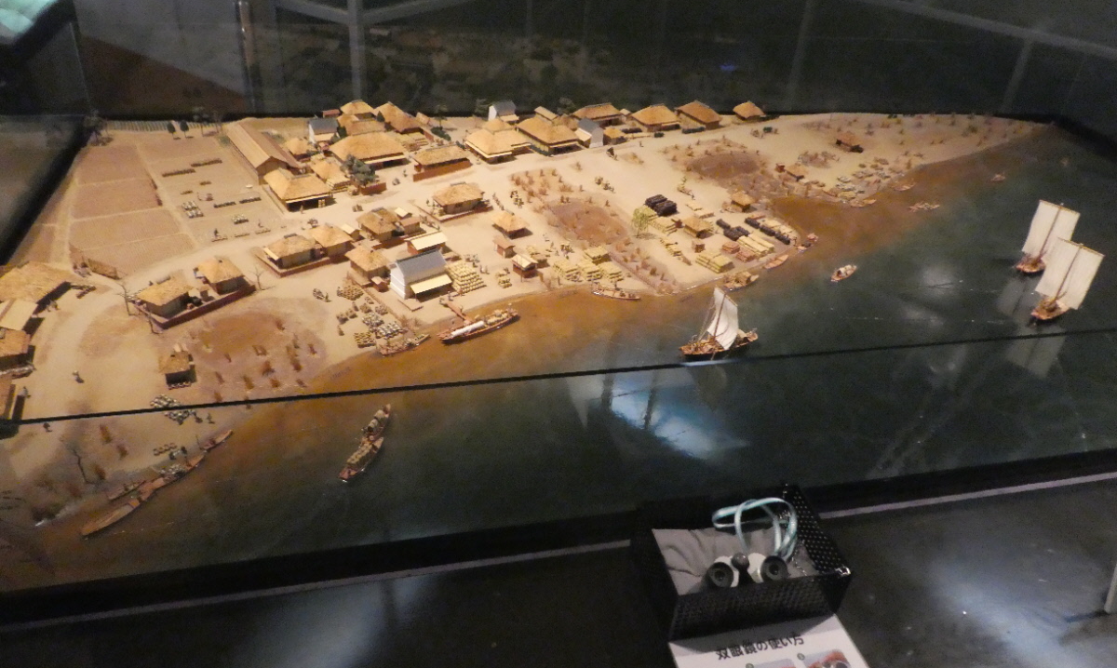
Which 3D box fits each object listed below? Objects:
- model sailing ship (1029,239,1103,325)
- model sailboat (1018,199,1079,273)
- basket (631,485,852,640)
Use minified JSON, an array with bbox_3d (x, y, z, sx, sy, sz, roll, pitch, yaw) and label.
[{"bbox_3d":[1.101,-0.118,1.680,0.190,0.160,0.098,-16,37,-29],"label":"model sailing ship"},{"bbox_3d":[1.075,-0.211,1.712,0.150,0.145,0.084,-16,38,-27],"label":"model sailboat"},{"bbox_3d":[0.213,0.270,0.931,0.214,0.076,0.139,-4,34,-13],"label":"basket"}]

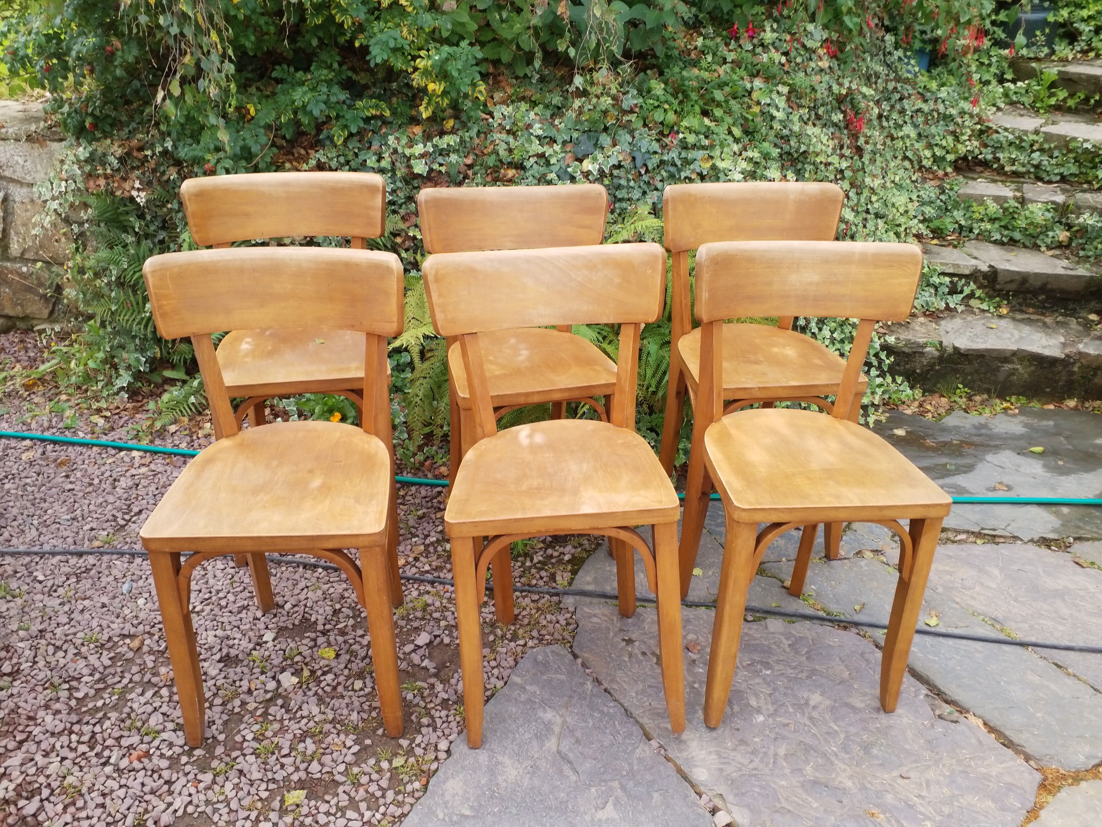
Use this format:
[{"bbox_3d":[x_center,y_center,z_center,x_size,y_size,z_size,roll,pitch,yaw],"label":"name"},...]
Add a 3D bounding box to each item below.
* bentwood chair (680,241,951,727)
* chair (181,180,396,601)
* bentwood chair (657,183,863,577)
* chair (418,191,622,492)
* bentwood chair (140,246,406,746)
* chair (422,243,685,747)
[{"bbox_3d":[0.457,0.114,1.598,0.427,0.809,0.410,-1,26,-7],"label":"bentwood chair"},{"bbox_3d":[-0.566,-0.112,1.968,0.430,0.808,0.410,-5,29,-13],"label":"chair"},{"bbox_3d":[0.464,-0.098,1.995,0.430,0.808,0.410,-3,27,-8],"label":"bentwood chair"},{"bbox_3d":[-0.060,-0.085,1.954,0.430,0.808,0.410,-6,27,-14],"label":"chair"},{"bbox_3d":[-0.457,0.141,1.520,0.430,0.808,0.410,-1,29,-4],"label":"bentwood chair"},{"bbox_3d":[0.015,0.129,1.545,0.430,0.808,0.410,-4,23,0],"label":"chair"}]

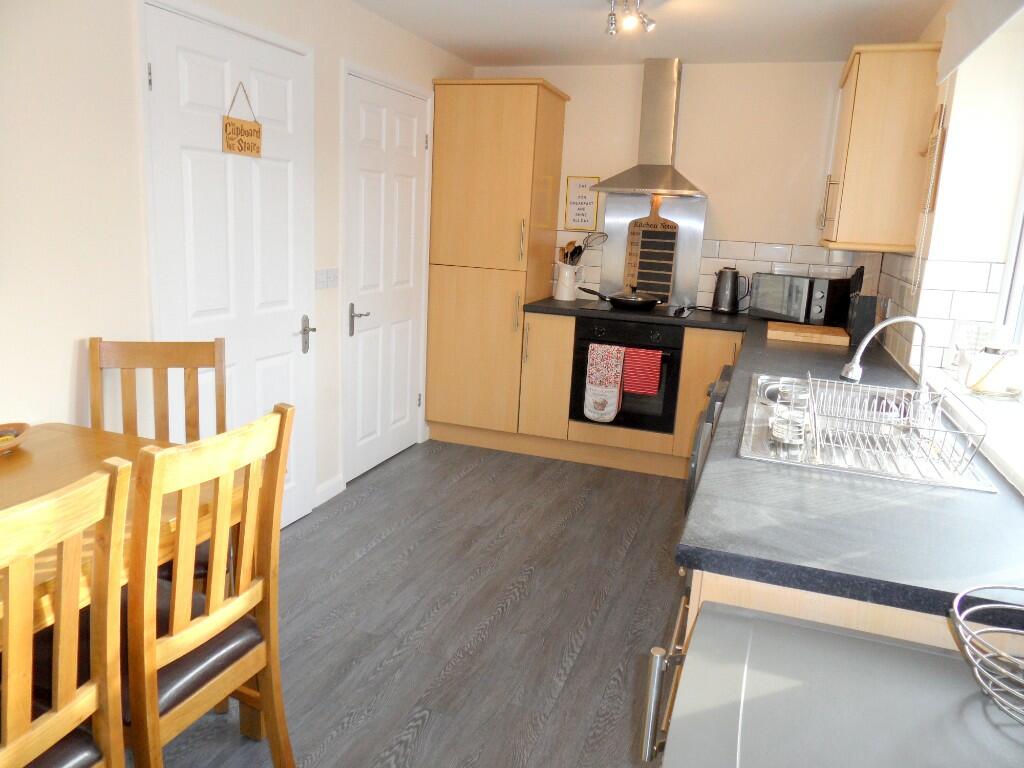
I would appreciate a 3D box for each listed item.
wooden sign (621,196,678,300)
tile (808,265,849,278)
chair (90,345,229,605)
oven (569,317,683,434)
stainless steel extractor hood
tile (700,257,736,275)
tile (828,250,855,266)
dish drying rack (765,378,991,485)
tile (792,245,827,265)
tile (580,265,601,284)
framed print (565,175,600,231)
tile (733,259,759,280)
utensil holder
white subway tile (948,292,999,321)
[{"bbox_3d":[0.842,-0.814,4.323,0.305,0.665,0.020,7,11,19],"label":"wooden sign"},{"bbox_3d":[1.794,-0.623,4.039,0.200,0.100,0.010,7,14,19],"label":"tile"},{"bbox_3d":[-1.012,0.390,2.011,0.420,0.975,0.510,-1,14,-16],"label":"chair"},{"bbox_3d":[0.716,-0.100,4.191,0.595,0.595,0.560,7,14,19],"label":"oven"},{"bbox_3d":[0.798,-1.426,3.934,0.605,0.735,0.470,8,14,19],"label":"stainless steel extractor hood"},{"bbox_3d":[1.219,-0.692,4.192,0.195,0.100,0.010,8,14,19],"label":"tile"},{"bbox_3d":[1.889,-0.711,3.968,0.202,0.102,0.010,7,13,19],"label":"tile"},{"bbox_3d":[0.862,0.091,1.672,0.360,0.115,0.450,7,14,19],"label":"dish drying rack"},{"bbox_3d":[1.699,-0.735,4.033,0.202,0.102,0.010,7,13,19],"label":"tile"},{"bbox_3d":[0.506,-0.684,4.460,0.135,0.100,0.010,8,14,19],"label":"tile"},{"bbox_3d":[0.437,-1.119,4.414,0.207,0.323,0.020,7,13,19],"label":"framed print"},{"bbox_3d":[1.410,-0.671,4.152,0.202,0.102,0.010,7,13,19],"label":"tile"},{"bbox_3d":[0.347,-0.637,4.435,0.152,0.227,0.130,7,13,19],"label":"utensil holder"},{"bbox_3d":[1.607,-0.267,2.474,0.135,0.100,0.010,8,14,19],"label":"white subway tile"}]

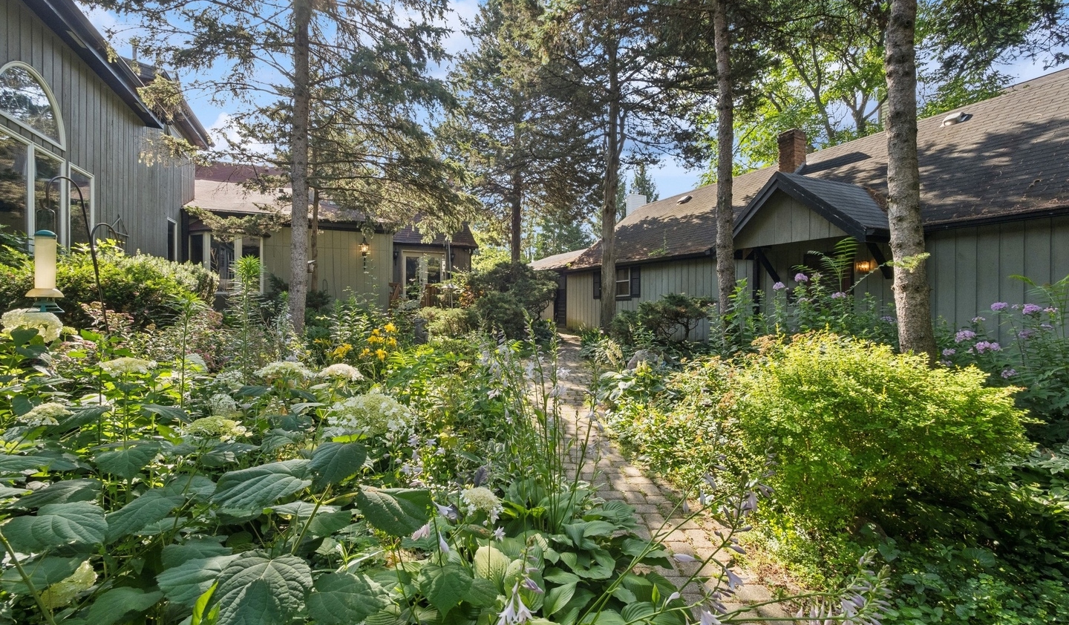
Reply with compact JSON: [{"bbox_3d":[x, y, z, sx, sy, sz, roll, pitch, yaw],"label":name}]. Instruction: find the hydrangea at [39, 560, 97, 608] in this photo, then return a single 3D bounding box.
[{"bbox_3d":[-1.083,0.627,1.000,0.120,0.110,0.130,1,1,42],"label":"hydrangea"}]

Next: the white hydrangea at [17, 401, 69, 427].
[{"bbox_3d":[-2.099,0.434,1.850,0.150,0.100,0.150,1,1,41],"label":"white hydrangea"}]

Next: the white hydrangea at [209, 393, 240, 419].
[{"bbox_3d":[-1.399,0.431,1.950,0.125,0.110,0.125,-1,1,-36],"label":"white hydrangea"}]

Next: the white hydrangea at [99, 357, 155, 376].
[{"bbox_3d":[-1.648,0.225,1.750,0.170,0.080,0.170,-1,1,-43],"label":"white hydrangea"}]

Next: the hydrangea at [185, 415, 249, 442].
[{"bbox_3d":[-0.956,0.348,1.300,0.160,0.085,0.160,-1,1,-36],"label":"hydrangea"}]

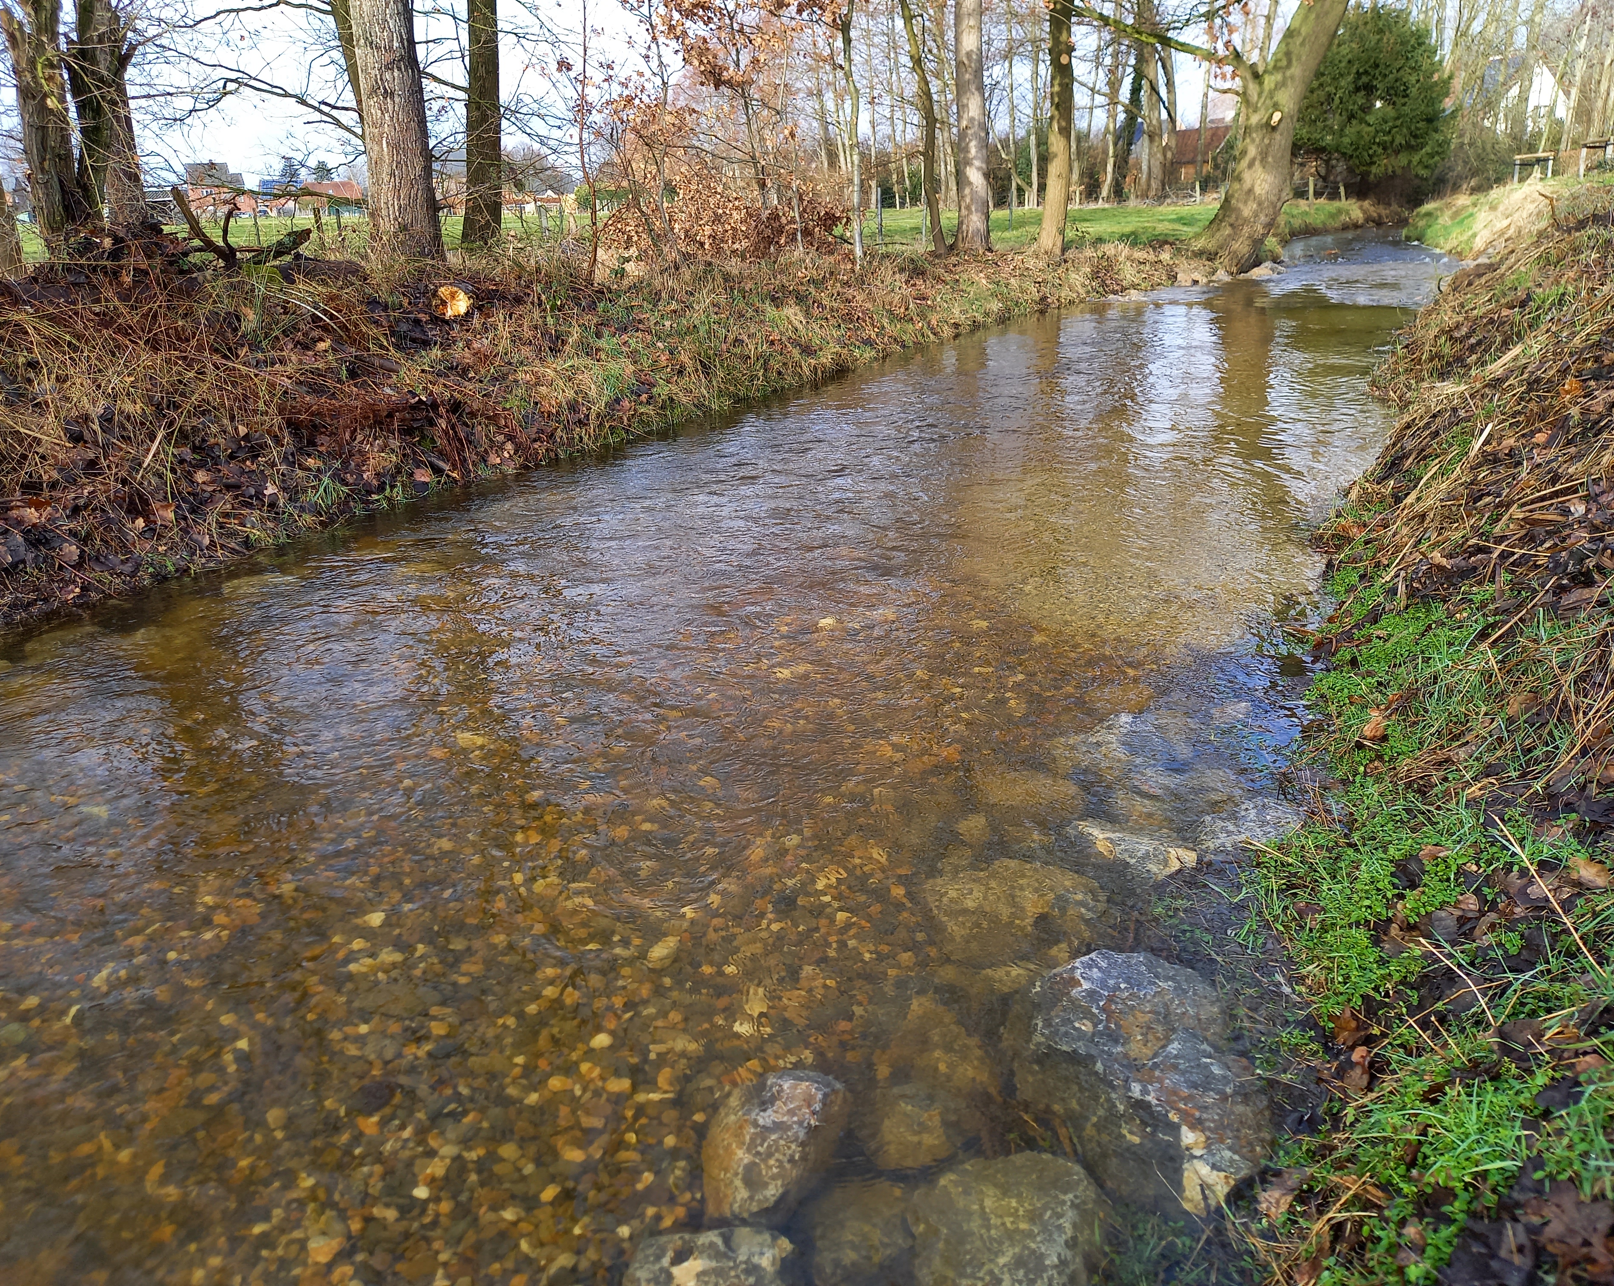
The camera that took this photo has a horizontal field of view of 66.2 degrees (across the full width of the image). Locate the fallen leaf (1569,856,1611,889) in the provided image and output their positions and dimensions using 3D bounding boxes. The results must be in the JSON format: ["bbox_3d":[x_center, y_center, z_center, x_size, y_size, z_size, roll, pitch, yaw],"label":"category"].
[{"bbox_3d":[1.565,0.459,2.476,0.068,0.028,0.070,-18,11,6],"label":"fallen leaf"}]

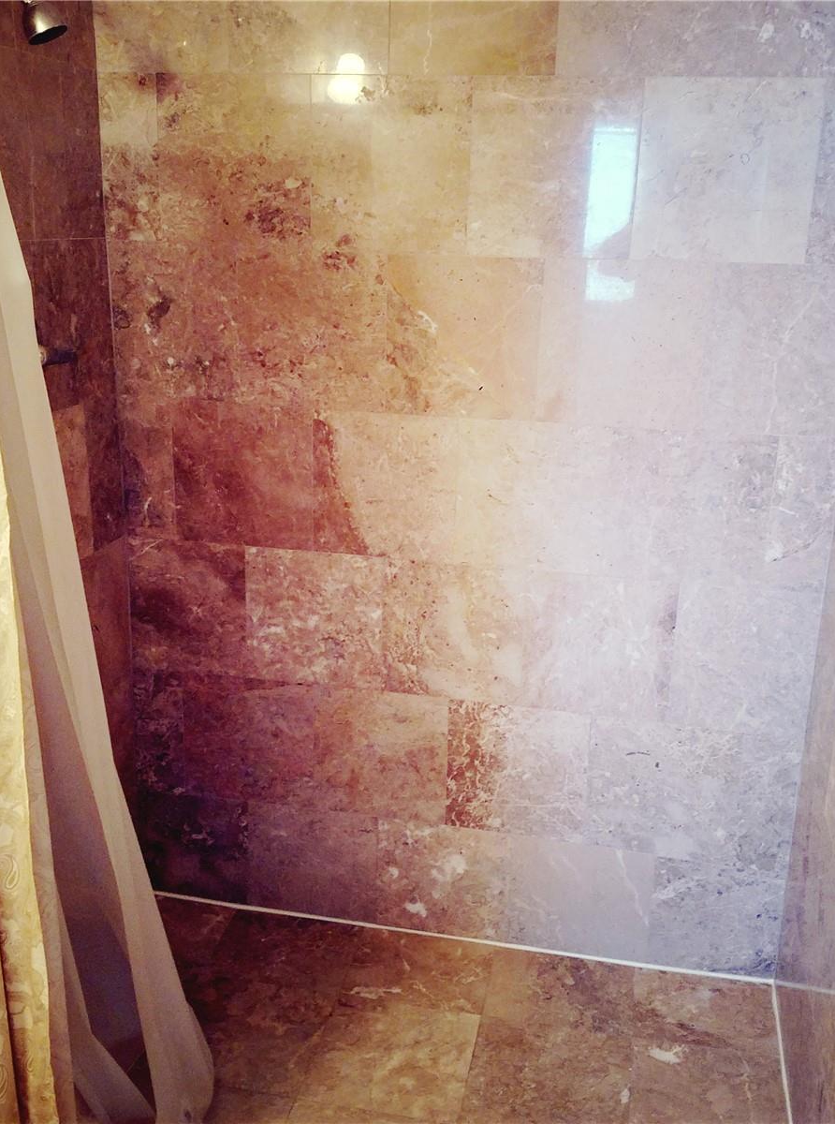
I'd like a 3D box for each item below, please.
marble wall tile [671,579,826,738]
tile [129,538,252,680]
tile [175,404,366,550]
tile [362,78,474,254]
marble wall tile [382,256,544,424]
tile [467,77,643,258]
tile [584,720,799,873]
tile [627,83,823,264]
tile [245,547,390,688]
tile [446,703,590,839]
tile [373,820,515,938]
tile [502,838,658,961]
[{"bbox_3d":[0.652,0.197,2.239,0.271,0.305,0.012,5,18,11],"label":"marble wall tile"},{"bbox_3d":[-0.508,0.098,2.465,0.272,0.305,0.012,5,18,11],"label":"tile"},{"bbox_3d":[-0.331,-0.178,2.340,0.375,0.305,0.012,5,18,11],"label":"tile"},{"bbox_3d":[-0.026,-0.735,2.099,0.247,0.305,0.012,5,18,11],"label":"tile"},{"bbox_3d":[0.086,-0.434,2.168,0.305,0.305,0.012,5,18,11],"label":"marble wall tile"},{"bbox_3d":[0.247,-0.721,2.068,0.305,0.314,0.014,5,18,10],"label":"tile"},{"bbox_3d":[0.579,0.480,2.378,0.430,0.306,0.014,5,18,10],"label":"tile"},{"bbox_3d":[0.546,-0.697,2.015,0.305,0.314,0.014,5,18,10],"label":"tile"},{"bbox_3d":[-0.224,0.124,2.428,0.305,0.305,0.014,5,18,10],"label":"tile"},{"bbox_3d":[0.218,0.451,2.442,0.305,0.306,0.014,5,18,10],"label":"tile"},{"bbox_3d":[0.059,0.718,2.533,0.305,0.282,0.012,5,18,11],"label":"tile"},{"bbox_3d":[0.357,0.743,2.474,0.305,0.282,0.012,5,18,11],"label":"tile"}]

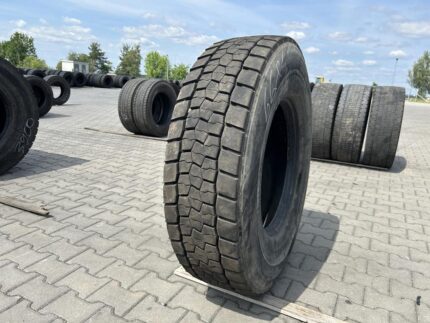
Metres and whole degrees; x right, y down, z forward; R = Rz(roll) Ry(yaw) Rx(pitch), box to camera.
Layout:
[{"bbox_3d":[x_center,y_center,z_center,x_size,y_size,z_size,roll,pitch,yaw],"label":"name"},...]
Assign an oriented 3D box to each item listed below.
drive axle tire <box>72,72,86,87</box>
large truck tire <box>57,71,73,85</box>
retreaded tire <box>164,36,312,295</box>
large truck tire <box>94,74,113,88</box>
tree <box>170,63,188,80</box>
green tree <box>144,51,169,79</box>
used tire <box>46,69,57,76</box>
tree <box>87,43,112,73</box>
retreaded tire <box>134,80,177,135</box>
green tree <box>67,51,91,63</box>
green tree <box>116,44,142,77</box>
[{"bbox_3d":[-9.892,-5.991,23.700,0.300,1.020,1.020,10,15,26],"label":"drive axle tire"},{"bbox_3d":[-11.104,-6.147,24.200,0.330,1.030,1.030,9,14,26],"label":"large truck tire"},{"bbox_3d":[0.180,0.018,1.377,0.295,1.020,1.020,6,13,26],"label":"retreaded tire"},{"bbox_3d":[-8.771,-6.469,26.200,0.360,1.030,1.030,9,14,26],"label":"large truck tire"},{"bbox_3d":[-5.787,-14.472,54.212,3.690,3.937,3.690,2,14,-7],"label":"tree"},{"bbox_3d":[-9.955,-16.371,55.000,3.900,5.000,3.800,3,12,0],"label":"green tree"},{"bbox_3d":[-12.585,-6.498,25.000,0.330,1.030,1.030,9,14,26],"label":"used tire"},{"bbox_3d":[-18.054,-15.296,50.087,3.874,5.956,3.874,-1,14,-19],"label":"tree"},{"bbox_3d":[-1.050,-0.947,5.795,0.300,1.010,1.010,9,14,24],"label":"retreaded tire"},{"bbox_3d":[-23.260,-16.267,55.075,4.431,4.881,4.431,-2,15,-22],"label":"green tree"},{"bbox_3d":[-14.013,-15.882,52.971,4.261,6.245,4.261,0,14,-15],"label":"green tree"}]

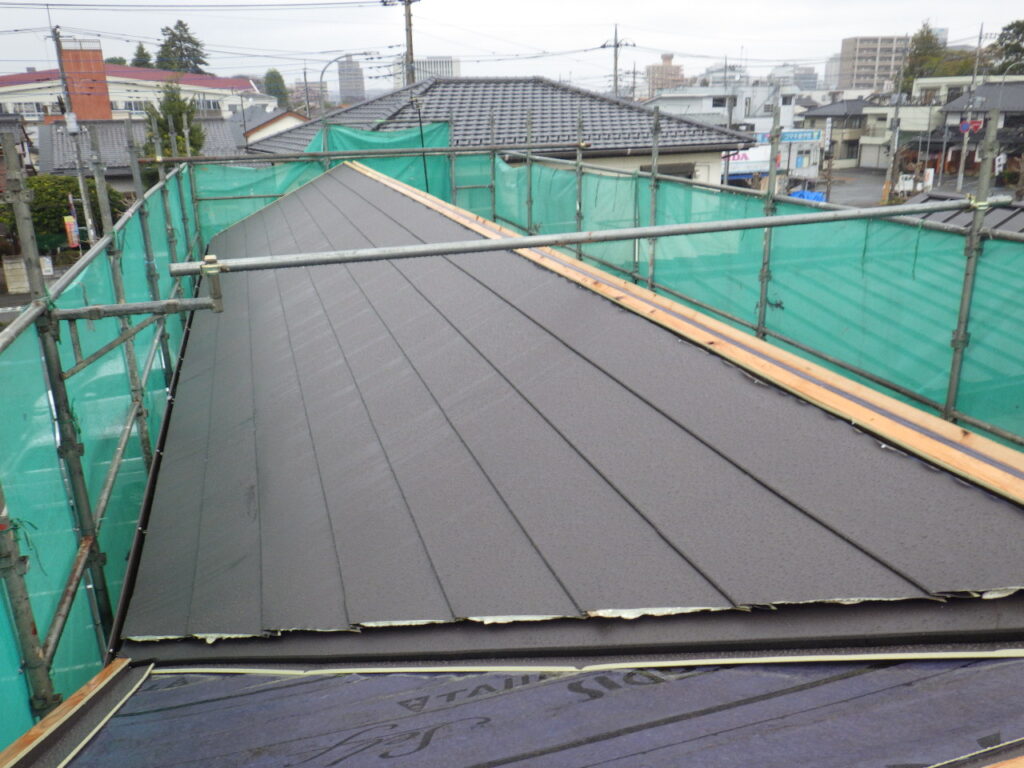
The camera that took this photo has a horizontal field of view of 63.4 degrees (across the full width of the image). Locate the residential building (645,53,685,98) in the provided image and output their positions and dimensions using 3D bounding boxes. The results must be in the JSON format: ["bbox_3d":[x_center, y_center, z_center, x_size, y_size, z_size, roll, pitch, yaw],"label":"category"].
[{"bbox_3d":[90.341,-174.291,492.675,21.000,38.440,15.000,5,19,18],"label":"residential building"}]

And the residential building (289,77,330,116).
[{"bbox_3d":[-117.496,-165.118,490.137,19.000,26.680,13.000,-5,18,-12],"label":"residential building"}]

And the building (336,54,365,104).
[{"bbox_3d":[-133.920,-245.949,696.708,23.000,53.850,18.000,-4,18,-10],"label":"building"}]

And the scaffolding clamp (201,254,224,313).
[{"bbox_3d":[-1.124,-0.377,3.120,0.075,0.205,0.075,-6,19,-15],"label":"scaffolding clamp"}]

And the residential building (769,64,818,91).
[{"bbox_3d":[84.512,-85.750,246.149,14.500,16.701,11.000,-1,19,0],"label":"residential building"}]

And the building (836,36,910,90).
[{"bbox_3d":[127.538,-106.654,295.348,21.000,30.280,12.000,-2,18,-4],"label":"building"}]

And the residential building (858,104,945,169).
[{"bbox_3d":[43.456,-27.601,92.349,7.000,6.452,8.500,-16,24,-38],"label":"residential building"}]

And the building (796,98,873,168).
[{"bbox_3d":[36.534,-27.832,92.216,7.500,7.284,6.800,-11,21,-26],"label":"building"}]

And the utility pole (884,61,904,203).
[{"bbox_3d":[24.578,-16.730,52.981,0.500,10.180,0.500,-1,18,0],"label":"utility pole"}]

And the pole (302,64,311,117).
[{"bbox_3d":[-21.019,-26.642,85.830,0.350,11.673,0.350,-1,19,0],"label":"pole"}]

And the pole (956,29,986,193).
[{"bbox_3d":[33.318,-19.819,60.073,0.450,11.530,0.450,-1,18,0],"label":"pole"}]

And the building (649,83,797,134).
[{"bbox_3d":[19.343,-22.739,75.857,11.500,8.836,8.000,-9,20,-21],"label":"building"}]

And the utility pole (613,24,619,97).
[{"bbox_3d":[8.516,-23.040,68.951,0.320,12.690,0.320,-1,18,0],"label":"utility pole"}]

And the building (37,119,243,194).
[{"bbox_3d":[-23.820,-13.574,54.330,11.300,7.129,9.000,-10,20,-24],"label":"building"}]

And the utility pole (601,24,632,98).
[{"bbox_3d":[8.516,-23.040,68.951,2.400,12.690,0.500,-1,18,0],"label":"utility pole"}]

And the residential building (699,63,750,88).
[{"bbox_3d":[55.249,-74.379,217.842,13.000,17.940,11.000,4,18,13],"label":"residential building"}]

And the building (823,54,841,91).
[{"bbox_3d":[148.492,-136.285,377.369,12.500,25.898,12.500,-1,19,0],"label":"building"}]

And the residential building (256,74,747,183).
[{"bbox_3d":[-0.527,-3.870,22.126,10.857,8.243,8.092,-10,21,-25],"label":"residential building"}]

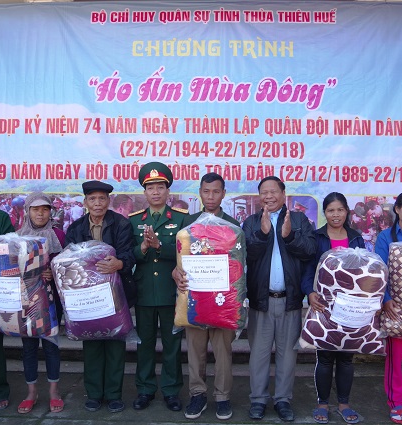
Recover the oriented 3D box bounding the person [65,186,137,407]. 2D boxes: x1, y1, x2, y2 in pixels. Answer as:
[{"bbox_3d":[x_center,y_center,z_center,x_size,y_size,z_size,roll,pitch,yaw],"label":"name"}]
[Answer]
[{"bbox_3d":[-0.690,0.564,3.260,0.500,1.550,0.450,0,0,-3],"label":"person"}]

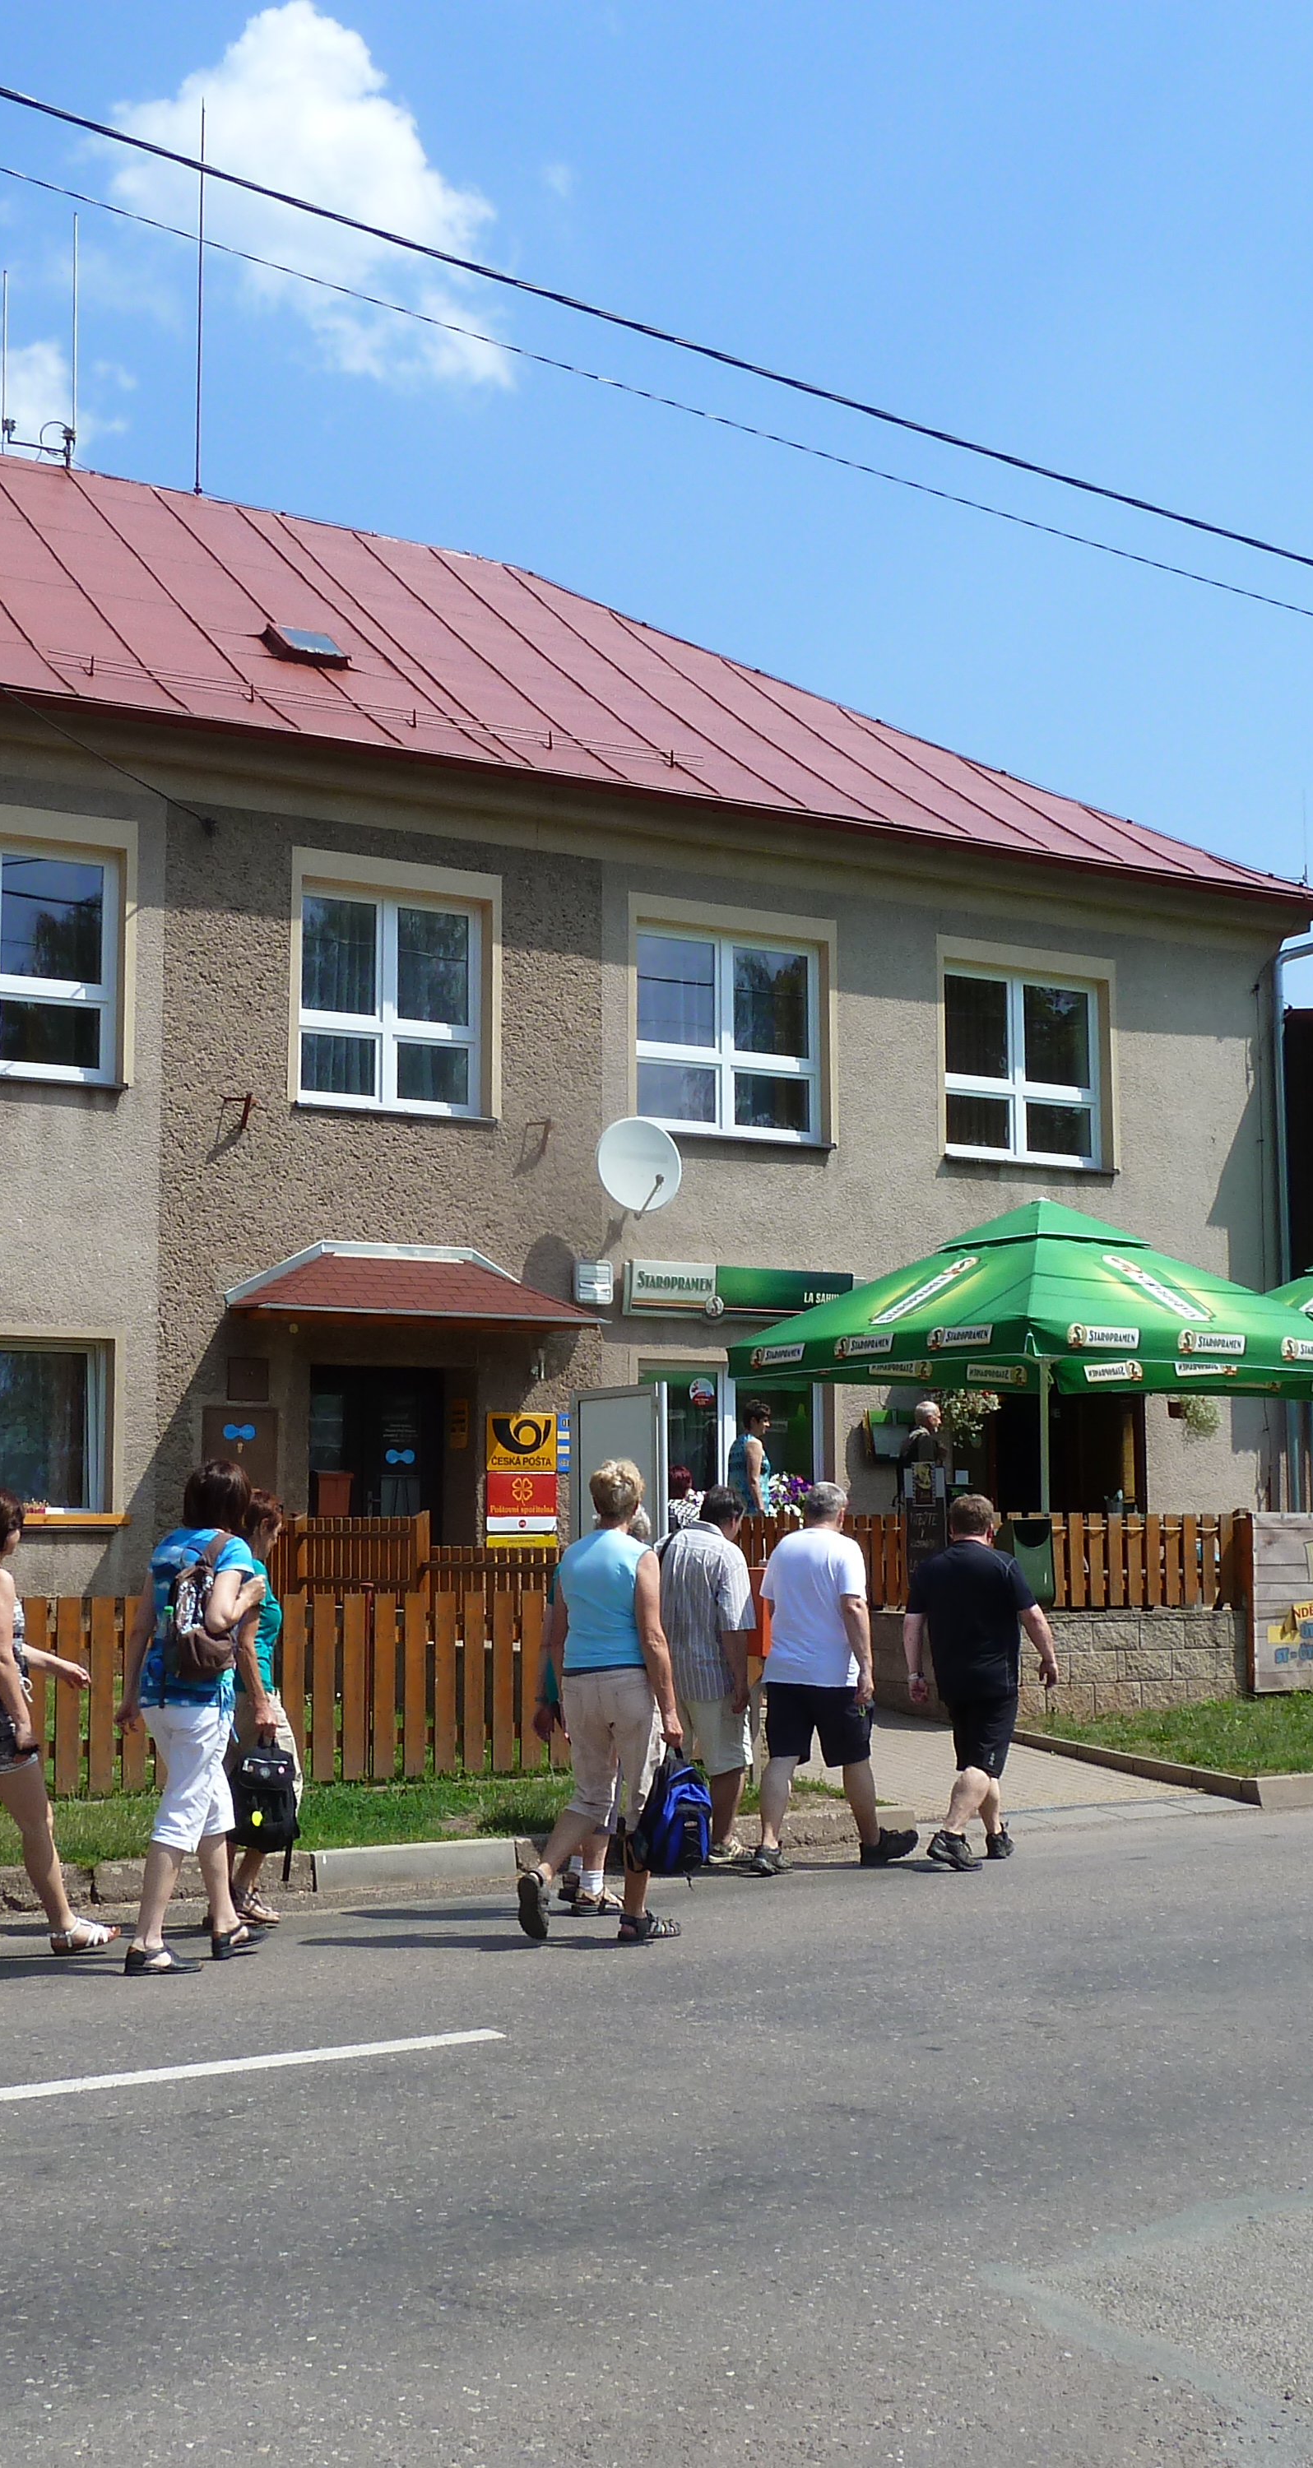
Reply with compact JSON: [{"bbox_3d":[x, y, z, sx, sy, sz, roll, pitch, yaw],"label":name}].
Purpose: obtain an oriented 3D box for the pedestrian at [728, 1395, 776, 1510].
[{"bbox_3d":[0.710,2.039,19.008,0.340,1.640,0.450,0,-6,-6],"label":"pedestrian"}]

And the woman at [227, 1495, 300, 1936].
[{"bbox_3d":[-1.530,1.819,9.933,0.500,1.669,0.500,4,-7,-32],"label":"woman"}]

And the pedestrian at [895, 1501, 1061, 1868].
[{"bbox_3d":[1.467,2.015,11.557,0.620,1.660,0.500,-4,-7,30],"label":"pedestrian"}]

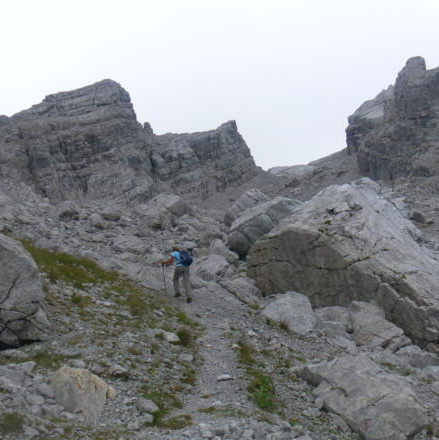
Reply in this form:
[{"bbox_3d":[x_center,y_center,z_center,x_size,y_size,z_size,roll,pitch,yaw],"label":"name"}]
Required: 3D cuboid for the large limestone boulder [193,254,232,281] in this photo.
[{"bbox_3d":[-0.223,1.513,18.900,1.150,0.820,1.000,0,-10,0],"label":"large limestone boulder"}]

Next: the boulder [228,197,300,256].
[{"bbox_3d":[1.800,0.276,21.800,3.100,2.200,2.600,-4,-11,20],"label":"boulder"}]

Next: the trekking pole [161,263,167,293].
[{"bbox_3d":[-1.581,1.680,16.900,0.060,0.950,0.080,5,-14,-45],"label":"trekking pole"}]

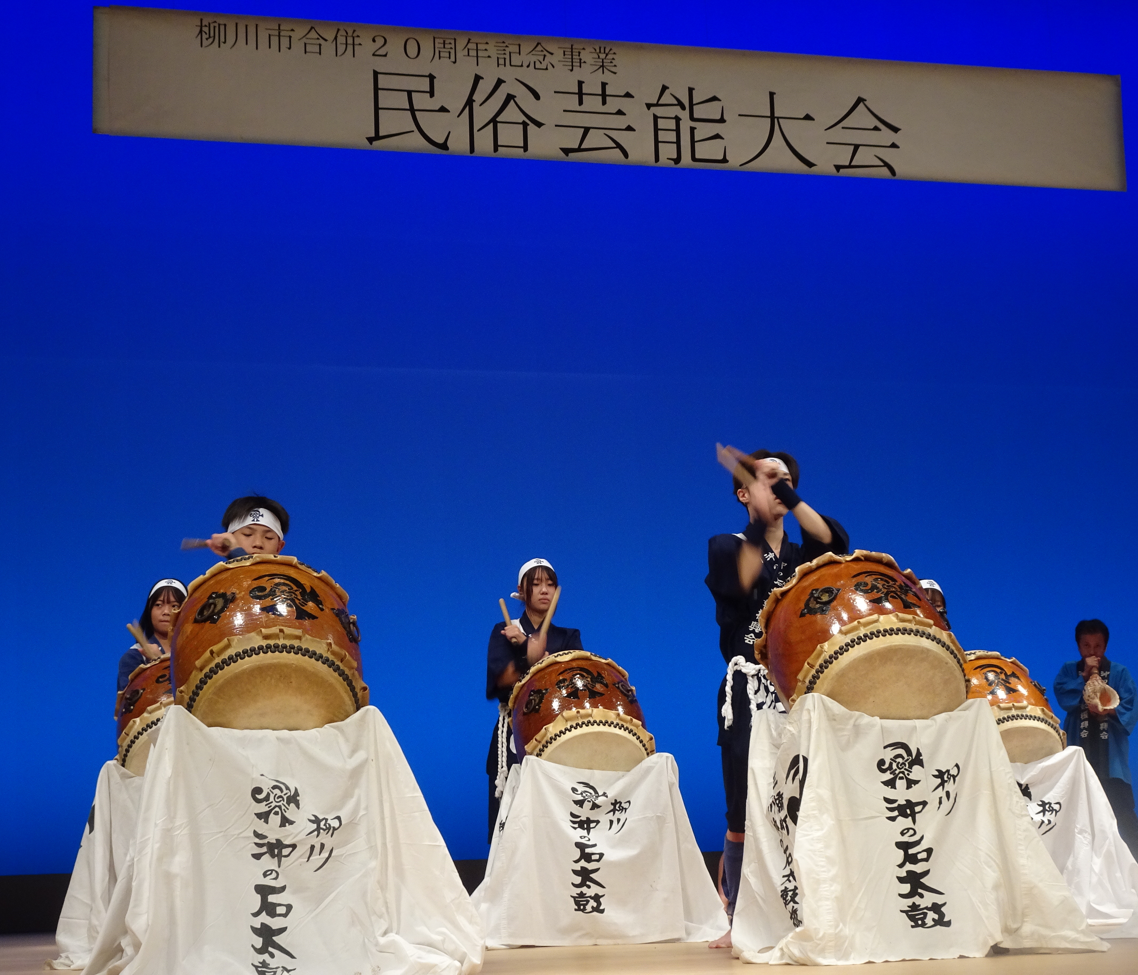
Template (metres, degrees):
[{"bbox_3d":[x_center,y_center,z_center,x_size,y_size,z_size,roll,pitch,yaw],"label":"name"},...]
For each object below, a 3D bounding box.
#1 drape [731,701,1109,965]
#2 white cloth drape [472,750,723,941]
[{"bbox_3d":[0.969,0.960,5.766,0.860,0.720,0.780,0,-11,-13],"label":"drape"},{"bbox_3d":[0.102,1.424,8.025,0.860,0.720,0.800,0,-11,-12],"label":"white cloth drape"}]

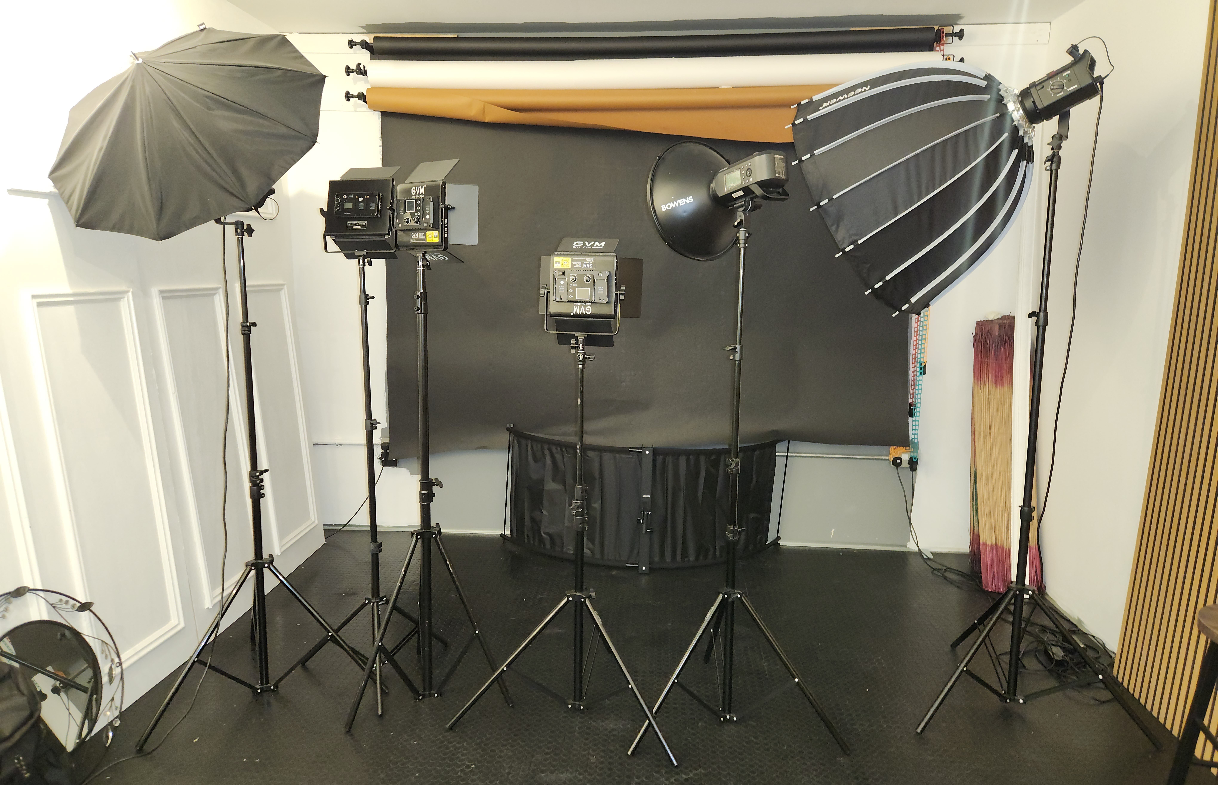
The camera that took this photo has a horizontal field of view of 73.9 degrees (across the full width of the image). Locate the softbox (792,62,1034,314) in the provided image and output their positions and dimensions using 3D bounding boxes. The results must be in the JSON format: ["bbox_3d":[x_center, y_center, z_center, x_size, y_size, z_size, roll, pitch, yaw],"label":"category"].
[{"bbox_3d":[1.098,-0.763,2.702,0.593,0.863,0.863,-29,-12,38],"label":"softbox"}]

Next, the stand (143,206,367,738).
[{"bbox_3d":[-1.235,0.232,2.755,0.766,1.586,0.654,-4,10,-30],"label":"stand"}]

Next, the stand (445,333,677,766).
[{"bbox_3d":[-0.064,0.426,2.676,0.755,1.242,0.655,3,9,17],"label":"stand"}]

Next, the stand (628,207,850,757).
[{"bbox_3d":[0.381,0.244,2.605,0.683,1.629,0.624,0,8,-4],"label":"stand"}]

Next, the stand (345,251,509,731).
[{"bbox_3d":[-0.641,0.287,2.732,0.542,1.492,0.493,-2,9,-19],"label":"stand"}]

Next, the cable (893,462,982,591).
[{"bbox_3d":[1.585,0.648,3.943,0.309,0.460,0.480,1,8,5],"label":"cable"}]

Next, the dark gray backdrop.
[{"bbox_3d":[0.182,-0.556,4.159,2.730,1.900,0.100,1,9,4],"label":"dark gray backdrop"}]

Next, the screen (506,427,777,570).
[{"bbox_3d":[0.159,0.531,4.117,1.489,0.620,0.420,1,8,5],"label":"screen"}]

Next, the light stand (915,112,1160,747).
[{"bbox_3d":[1.329,0.094,2.669,0.725,1.920,0.721,0,8,-4],"label":"light stand"}]

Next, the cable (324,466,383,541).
[{"bbox_3d":[-1.382,0.603,4.400,0.292,0.375,0.140,1,8,5],"label":"cable"}]

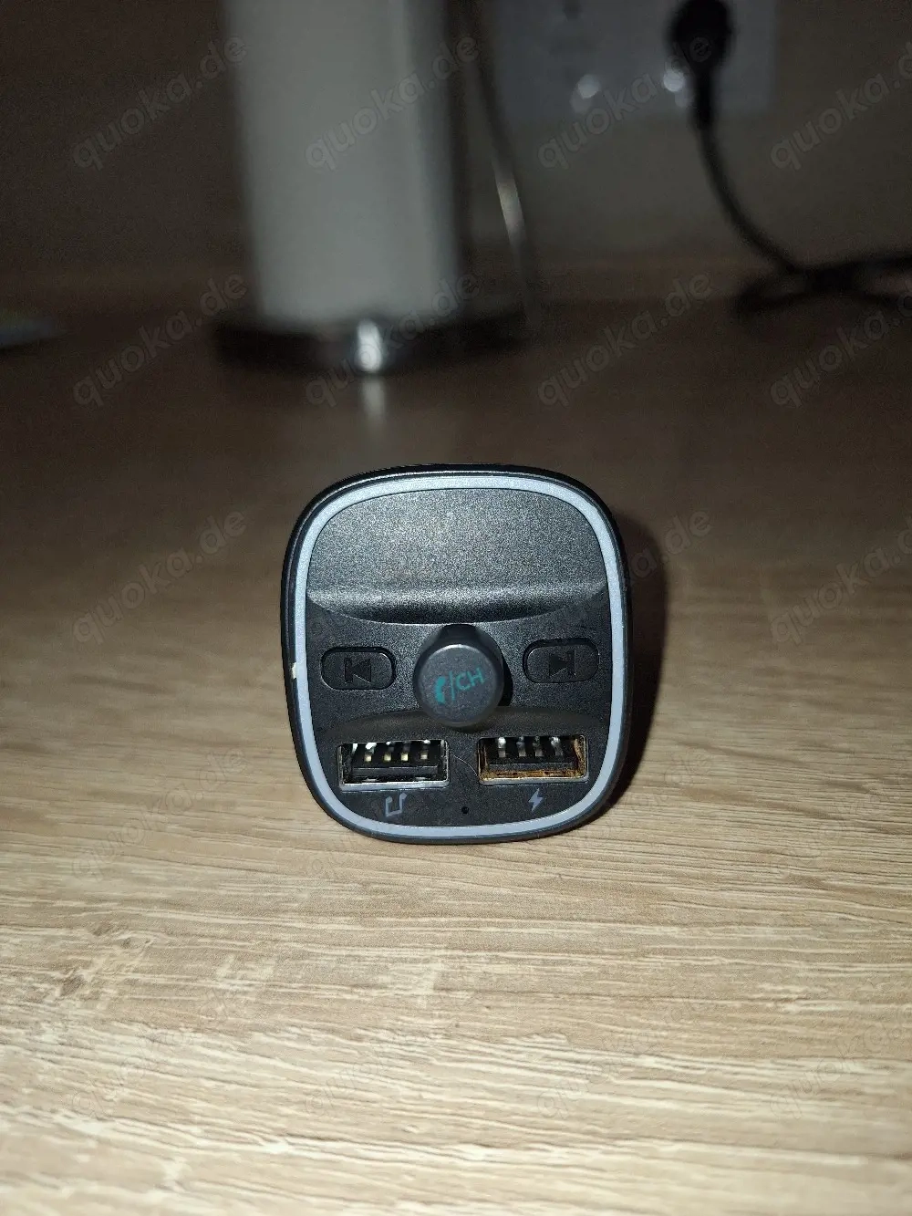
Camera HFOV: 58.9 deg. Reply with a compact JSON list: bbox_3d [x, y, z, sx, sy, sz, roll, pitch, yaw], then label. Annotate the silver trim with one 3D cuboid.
[{"bbox_3d":[0.000,0.006,0.095,0.039,0.043,0.004,-2,8,0],"label":"silver trim"}]

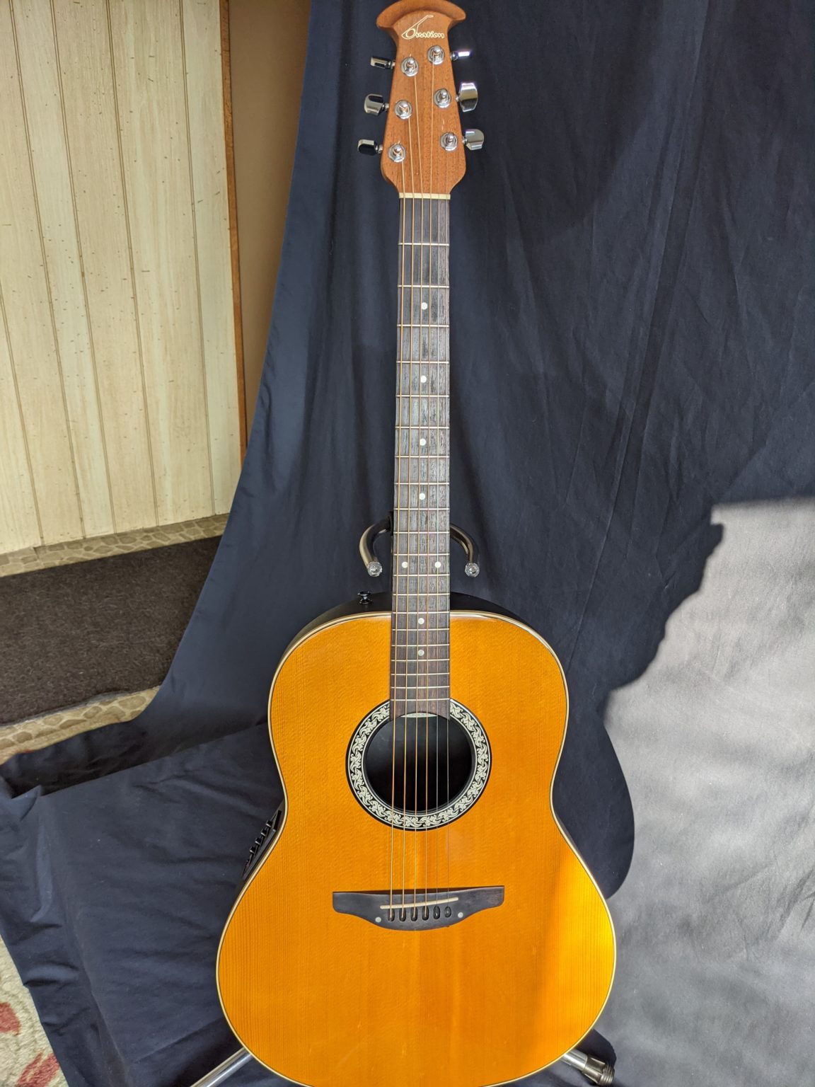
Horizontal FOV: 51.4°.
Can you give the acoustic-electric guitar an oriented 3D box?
[{"bbox_3d":[0.009,0.052,0.844,0.405,1.051,0.152,-1,11,-4],"label":"acoustic-electric guitar"}]

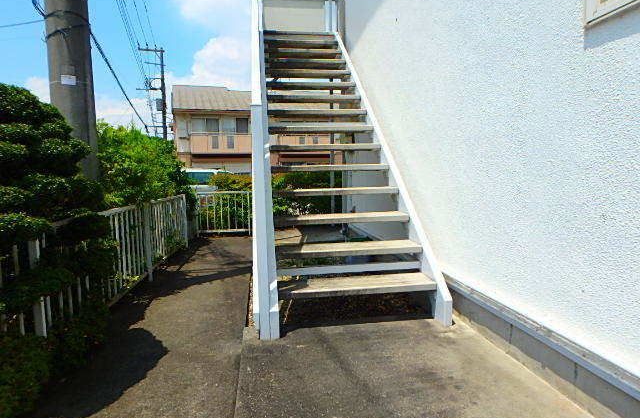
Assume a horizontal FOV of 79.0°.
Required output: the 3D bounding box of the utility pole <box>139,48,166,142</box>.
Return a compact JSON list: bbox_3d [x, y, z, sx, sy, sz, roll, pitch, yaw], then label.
[{"bbox_3d":[-11.298,-5.744,26.568,1.900,10.400,0.500,-3,5,-18],"label":"utility pole"}]

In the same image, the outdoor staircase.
[{"bbox_3d":[-0.050,-0.897,3.997,1.180,2.964,3.802,-2,5,-8],"label":"outdoor staircase"}]

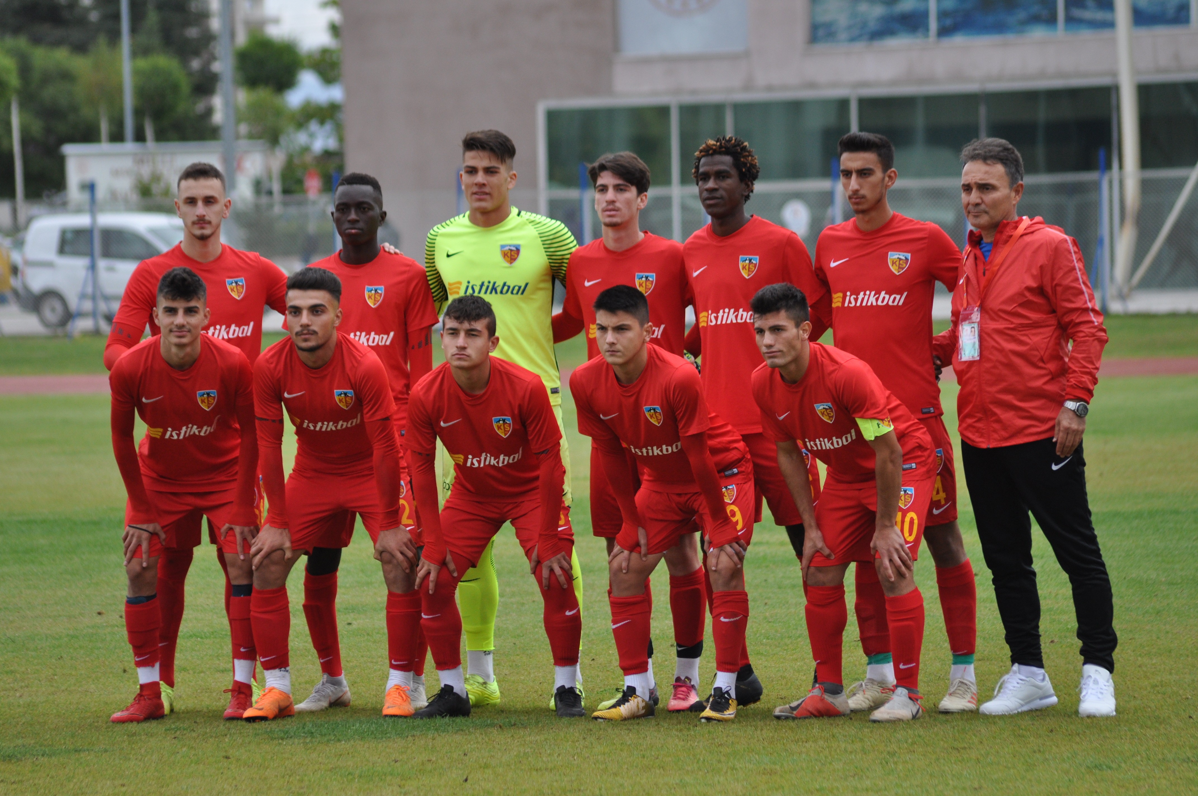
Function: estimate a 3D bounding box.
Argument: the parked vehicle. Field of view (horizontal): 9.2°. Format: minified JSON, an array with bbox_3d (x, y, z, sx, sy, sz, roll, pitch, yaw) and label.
[{"bbox_3d":[-7.163,-2.027,119.179,4.400,1.810,1.790,0,2,43],"label":"parked vehicle"}]

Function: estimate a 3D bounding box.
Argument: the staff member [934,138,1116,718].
[{"bbox_3d":[1.361,0.092,23.767,0.580,1.840,0.420,0,2,35],"label":"staff member"}]

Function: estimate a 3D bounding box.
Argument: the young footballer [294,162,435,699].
[{"bbox_3d":[-0.770,0.145,24.748,0.540,1.770,0.380,-1,1,18],"label":"young footballer"}]

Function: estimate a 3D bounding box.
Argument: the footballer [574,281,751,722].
[{"bbox_3d":[0.198,0.327,23.450,0.510,1.356,0.640,1,1,32],"label":"footballer"}]

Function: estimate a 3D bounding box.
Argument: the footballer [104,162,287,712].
[{"bbox_3d":[-1.286,0.122,24.000,0.600,1.754,0.400,0,1,3],"label":"footballer"}]

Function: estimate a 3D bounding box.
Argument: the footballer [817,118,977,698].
[{"bbox_3d":[0.955,0.075,24.000,0.560,1.853,0.420,0,1,21],"label":"footballer"}]

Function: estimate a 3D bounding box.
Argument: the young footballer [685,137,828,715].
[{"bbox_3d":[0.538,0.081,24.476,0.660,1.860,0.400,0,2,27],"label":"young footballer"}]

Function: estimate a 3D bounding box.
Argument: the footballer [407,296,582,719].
[{"bbox_3d":[-0.332,0.354,24.223,0.560,1.360,0.620,-1,1,18],"label":"footballer"}]

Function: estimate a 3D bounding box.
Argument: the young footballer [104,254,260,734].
[{"bbox_3d":[-1.303,0.296,23.450,0.480,1.412,0.620,0,1,11],"label":"young footballer"}]

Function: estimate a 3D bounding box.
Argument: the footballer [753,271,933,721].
[{"bbox_3d":[0.784,0.328,23.782,0.510,1.390,0.640,0,2,33],"label":"footballer"}]

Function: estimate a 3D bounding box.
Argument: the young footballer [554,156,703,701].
[{"bbox_3d":[0.090,0.105,24.000,0.560,1.787,0.420,0,1,20],"label":"young footballer"}]

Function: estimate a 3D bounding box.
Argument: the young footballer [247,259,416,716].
[{"bbox_3d":[-0.837,0.296,23.450,0.510,1.412,0.620,0,1,17],"label":"young footballer"}]

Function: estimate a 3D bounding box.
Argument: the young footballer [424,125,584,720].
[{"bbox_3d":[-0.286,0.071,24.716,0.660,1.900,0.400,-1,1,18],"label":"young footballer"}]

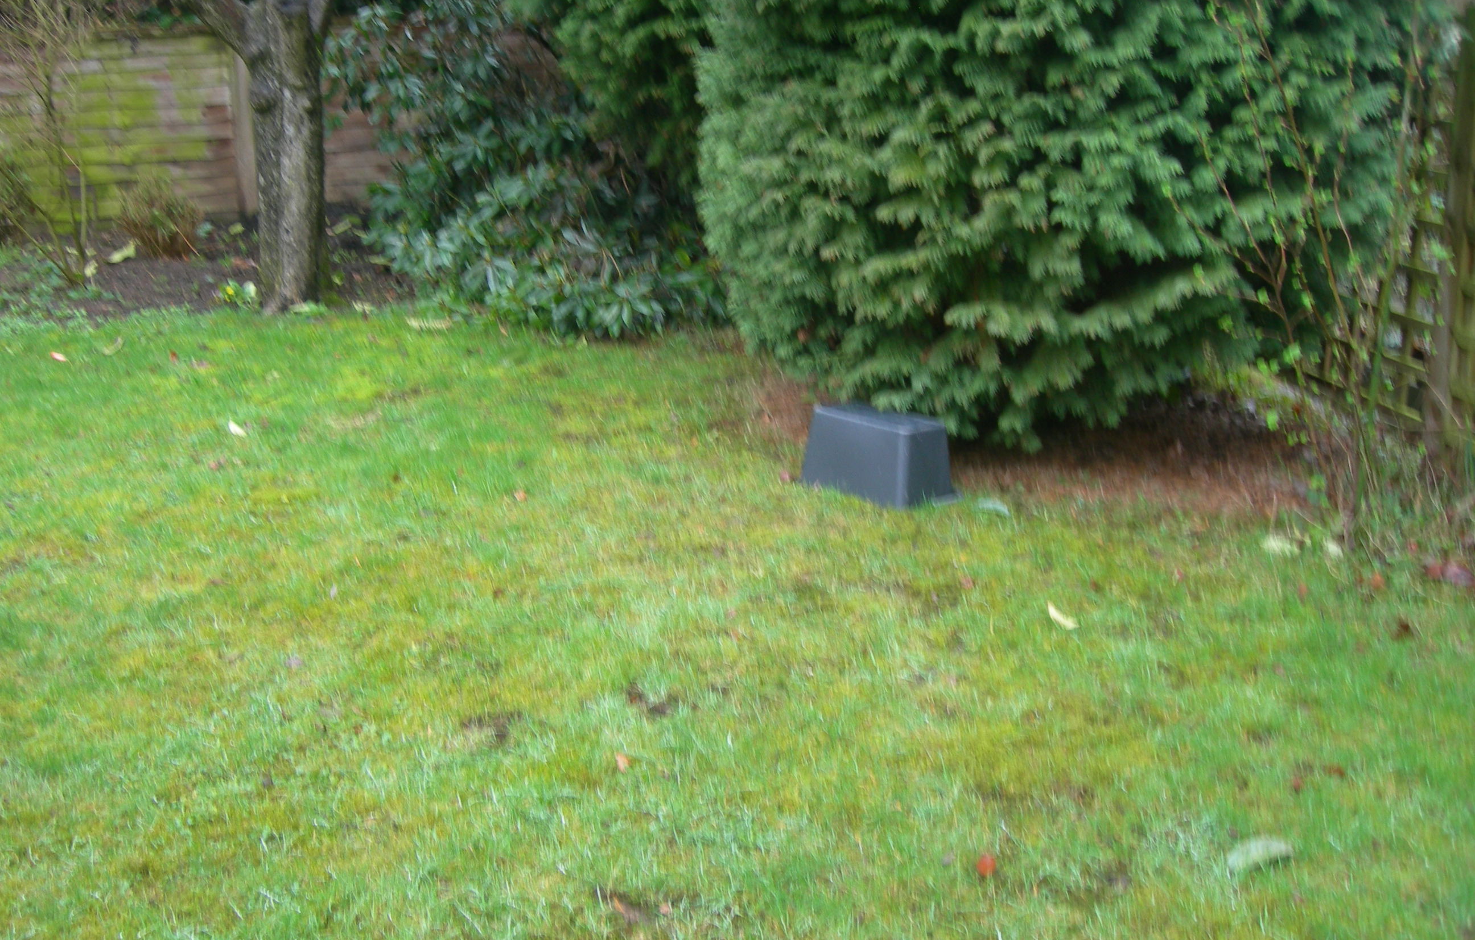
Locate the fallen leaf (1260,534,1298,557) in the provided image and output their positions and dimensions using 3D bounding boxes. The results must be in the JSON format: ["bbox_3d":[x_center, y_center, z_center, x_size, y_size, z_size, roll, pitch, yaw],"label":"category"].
[{"bbox_3d":[1.418,0.198,4.241,0.100,0.030,0.055,3,17,11],"label":"fallen leaf"}]

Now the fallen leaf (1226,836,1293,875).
[{"bbox_3d":[0.876,0.645,2.713,0.118,0.028,0.045,-7,18,-24],"label":"fallen leaf"}]

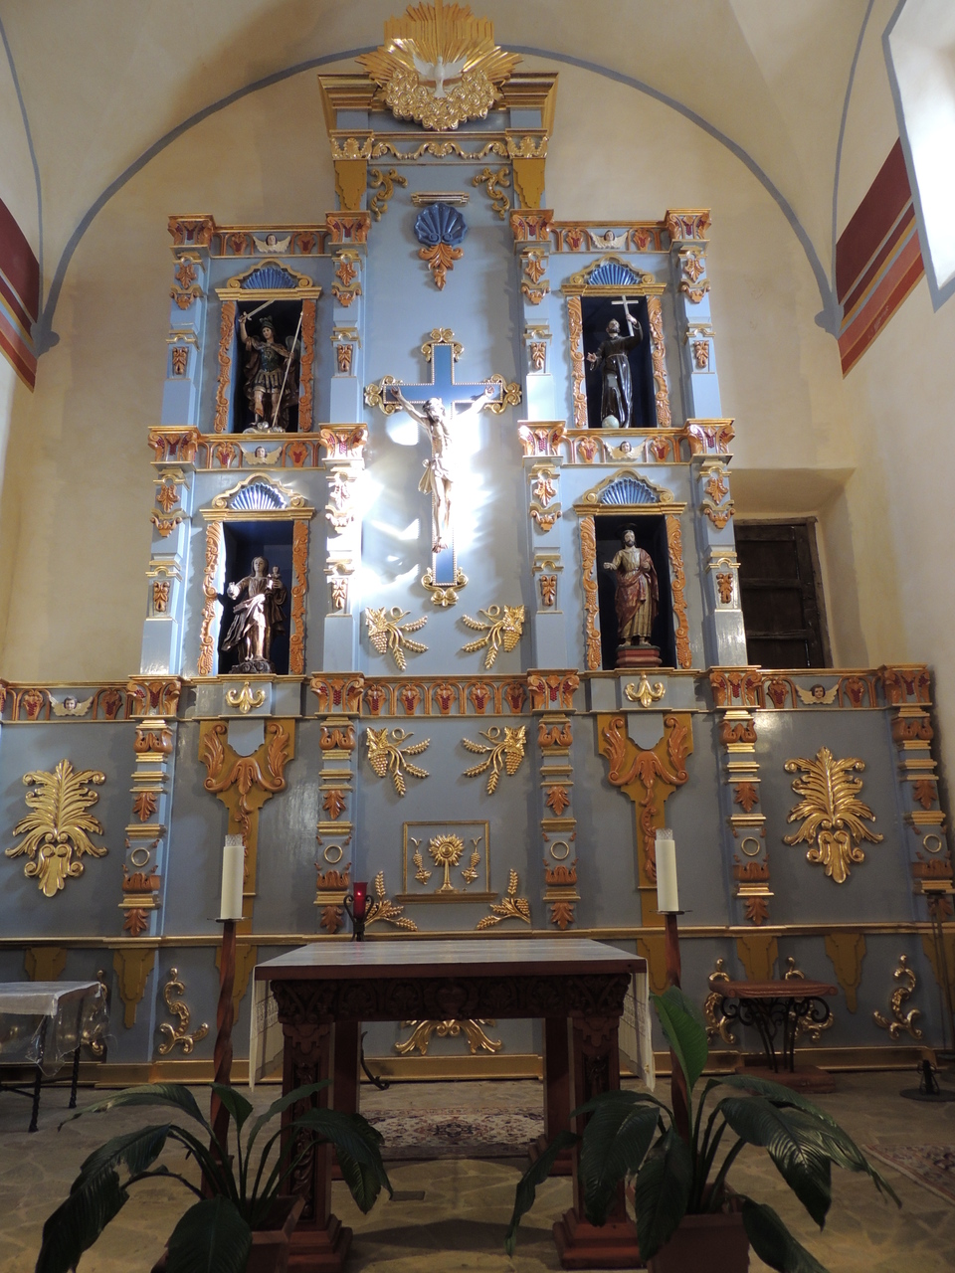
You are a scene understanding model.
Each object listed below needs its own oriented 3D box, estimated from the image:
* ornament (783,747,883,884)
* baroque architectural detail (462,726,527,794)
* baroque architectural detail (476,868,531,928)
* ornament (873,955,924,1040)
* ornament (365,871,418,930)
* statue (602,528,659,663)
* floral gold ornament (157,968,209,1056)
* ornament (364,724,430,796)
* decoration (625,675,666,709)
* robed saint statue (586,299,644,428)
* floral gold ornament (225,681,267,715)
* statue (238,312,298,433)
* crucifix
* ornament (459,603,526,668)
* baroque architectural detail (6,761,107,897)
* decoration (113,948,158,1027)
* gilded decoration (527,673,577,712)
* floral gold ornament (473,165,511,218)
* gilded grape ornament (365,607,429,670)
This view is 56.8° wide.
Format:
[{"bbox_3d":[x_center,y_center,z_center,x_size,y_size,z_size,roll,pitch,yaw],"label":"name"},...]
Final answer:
[{"bbox_3d":[2.563,1.289,6.410,0.724,0.975,0.100,-1,-15,-1],"label":"ornament"},{"bbox_3d":[0.127,0.925,6.583,0.476,0.497,0.080,-1,-16,0],"label":"baroque architectural detail"},{"bbox_3d":[0.190,1.891,6.352,0.387,0.425,0.060,-1,-15,-1],"label":"baroque architectural detail"},{"bbox_3d":[2.931,2.538,6.203,0.348,0.560,0.060,-1,-15,-1],"label":"ornament"},{"bbox_3d":[-0.609,1.857,6.192,0.388,0.403,0.070,-1,-15,-1],"label":"ornament"},{"bbox_3d":[1.224,-0.306,6.976,0.422,1.186,0.380,-4,-15,9],"label":"statue"},{"bbox_3d":[-1.975,2.536,5.996,0.323,0.542,0.080,-1,-15,-1],"label":"floral gold ornament"},{"bbox_3d":[-0.577,0.910,6.441,0.467,0.504,0.080,-1,-15,-1],"label":"ornament"},{"bbox_3d":[1.220,0.399,6.414,0.293,0.247,0.060,-1,-15,-1],"label":"decoration"},{"bbox_3d":[1.181,-2.303,7.481,0.492,1.346,0.400,-2,-15,4],"label":"robed saint statue"},{"bbox_3d":[-1.723,0.460,6.582,0.288,0.236,0.070,-1,-16,0],"label":"floral gold ornament"},{"bbox_3d":[-1.787,-2.258,7.629,0.459,1.164,0.360,-1,-16,0],"label":"statue"},{"bbox_3d":[-0.271,-1.460,7.134,1.305,2.464,0.240,-1,-15,-1],"label":"crucifix"},{"bbox_3d":[0.116,0.005,6.849,0.486,0.503,0.060,-1,-15,-1],"label":"ornament"},{"bbox_3d":[-3.066,1.403,6.461,0.743,0.977,0.080,-1,-15,-1],"label":"baroque architectural detail"},{"bbox_3d":[-2.359,2.406,6.057,0.302,0.531,0.050,-1,-15,-1],"label":"decoration"},{"bbox_3d":[0.564,0.425,6.649,0.379,0.333,0.190,-1,-15,-1],"label":"gilded decoration"},{"bbox_3d":[0.128,-4.005,7.967,0.346,0.553,0.070,-1,-16,0],"label":"floral gold ornament"},{"bbox_3d":[-0.621,0.014,6.834,0.491,0.498,0.080,-1,-16,0],"label":"gilded grape ornament"}]

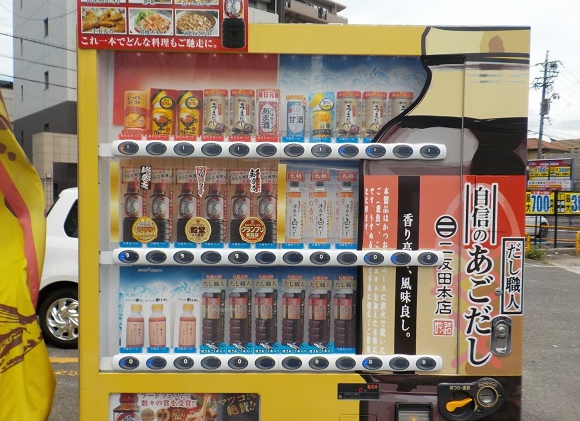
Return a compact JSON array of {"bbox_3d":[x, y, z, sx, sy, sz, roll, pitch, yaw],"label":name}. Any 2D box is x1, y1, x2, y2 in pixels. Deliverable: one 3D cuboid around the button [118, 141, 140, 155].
[{"bbox_3d":[-0.412,-0.157,1.281,0.054,0.034,0.014,0,2,-1],"label":"button"}]

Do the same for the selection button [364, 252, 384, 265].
[{"bbox_3d":[0.218,0.125,1.306,0.054,0.034,0.014,0,2,-1],"label":"selection button"}]

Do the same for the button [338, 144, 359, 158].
[{"bbox_3d":[0.154,-0.155,1.323,0.054,0.034,0.018,1,2,-1],"label":"button"}]

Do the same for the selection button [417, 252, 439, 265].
[{"bbox_3d":[0.357,0.125,1.307,0.054,0.035,0.015,0,2,-1],"label":"selection button"}]

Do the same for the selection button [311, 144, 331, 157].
[{"bbox_3d":[0.080,-0.152,1.290,0.054,0.035,0.015,0,2,-1],"label":"selection button"}]

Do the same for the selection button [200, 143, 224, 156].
[{"bbox_3d":[-0.201,-0.155,1.285,0.054,0.034,0.014,0,2,-1],"label":"selection button"}]

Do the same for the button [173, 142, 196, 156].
[{"bbox_3d":[-0.271,-0.156,1.284,0.054,0.034,0.014,0,2,-1],"label":"button"}]

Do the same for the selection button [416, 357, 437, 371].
[{"bbox_3d":[0.356,0.402,1.319,0.054,0.034,0.014,0,2,-1],"label":"selection button"}]

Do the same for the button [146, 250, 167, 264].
[{"bbox_3d":[-0.343,0.119,1.292,0.054,0.035,0.015,0,2,-1],"label":"button"}]

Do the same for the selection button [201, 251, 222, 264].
[{"bbox_3d":[-0.208,0.125,1.328,0.054,0.034,0.018,1,2,-1],"label":"selection button"}]

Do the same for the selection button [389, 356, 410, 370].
[{"bbox_3d":[0.293,0.412,1.350,0.054,0.034,0.018,1,2,-1],"label":"selection button"}]

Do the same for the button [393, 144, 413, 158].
[{"bbox_3d":[0.291,-0.151,1.296,0.054,0.034,0.014,0,2,-1],"label":"button"}]

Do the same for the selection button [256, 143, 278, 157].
[{"bbox_3d":[-0.060,-0.154,1.288,0.054,0.034,0.014,0,2,-1],"label":"selection button"}]

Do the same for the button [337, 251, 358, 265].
[{"bbox_3d":[0.147,0.123,1.303,0.054,0.035,0.015,0,2,-1],"label":"button"}]

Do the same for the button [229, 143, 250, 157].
[{"bbox_3d":[-0.130,-0.154,1.286,0.054,0.035,0.015,0,2,-1],"label":"button"}]

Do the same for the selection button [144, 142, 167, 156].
[{"bbox_3d":[-0.350,-0.160,1.313,0.054,0.034,0.018,1,2,-1],"label":"selection button"}]

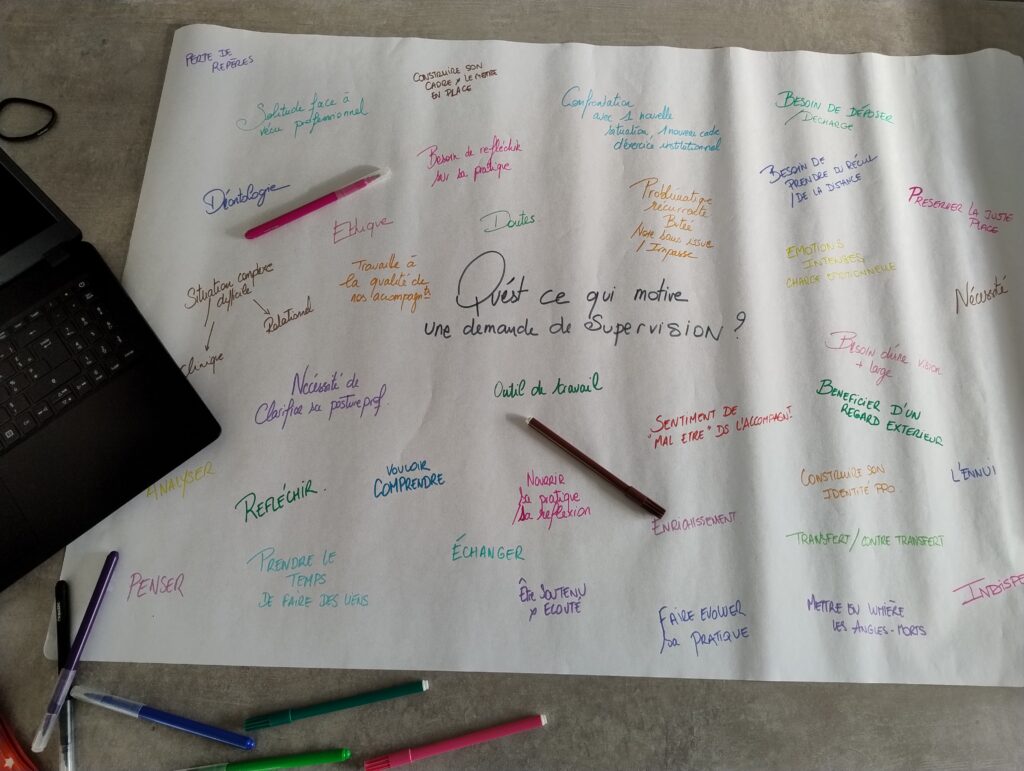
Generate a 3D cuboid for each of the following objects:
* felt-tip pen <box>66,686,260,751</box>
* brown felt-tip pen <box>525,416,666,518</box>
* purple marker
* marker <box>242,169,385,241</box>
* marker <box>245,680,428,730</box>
[{"bbox_3d":[-0.279,0.265,0.567,0.155,0.010,0.010,15,72,3],"label":"felt-tip pen"},{"bbox_3d":[0.074,0.073,0.636,0.147,0.010,0.010,35,74,8],"label":"brown felt-tip pen"},{"bbox_3d":[-0.350,0.210,0.573,0.010,0.010,0.154,9,66,1],"label":"purple marker"},{"bbox_3d":[-0.193,-0.182,0.711,0.155,0.010,0.010,-27,75,-9],"label":"marker"},{"bbox_3d":[-0.141,0.258,0.573,0.148,0.010,0.010,-11,73,-5],"label":"marker"}]

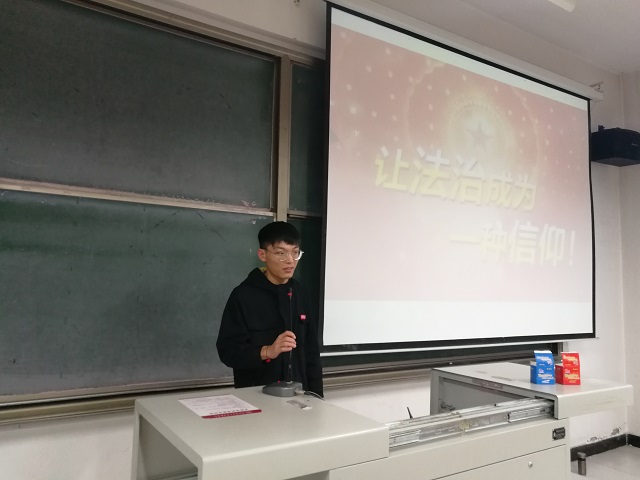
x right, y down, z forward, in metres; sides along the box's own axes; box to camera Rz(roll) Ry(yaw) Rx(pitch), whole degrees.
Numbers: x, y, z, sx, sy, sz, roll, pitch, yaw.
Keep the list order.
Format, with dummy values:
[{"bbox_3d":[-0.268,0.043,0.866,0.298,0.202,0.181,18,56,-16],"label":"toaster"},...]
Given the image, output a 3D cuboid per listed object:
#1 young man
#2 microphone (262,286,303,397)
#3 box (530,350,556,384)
[{"bbox_3d":[-0.234,0.772,2.216,0.530,1.720,0.420,4,-6,-29],"label":"young man"},{"bbox_3d":[-0.144,0.407,2.073,0.150,0.440,0.125,-1,-6,27],"label":"microphone"},{"bbox_3d":[1.067,0.607,2.389,0.090,0.158,0.055,2,-5,-4],"label":"box"}]

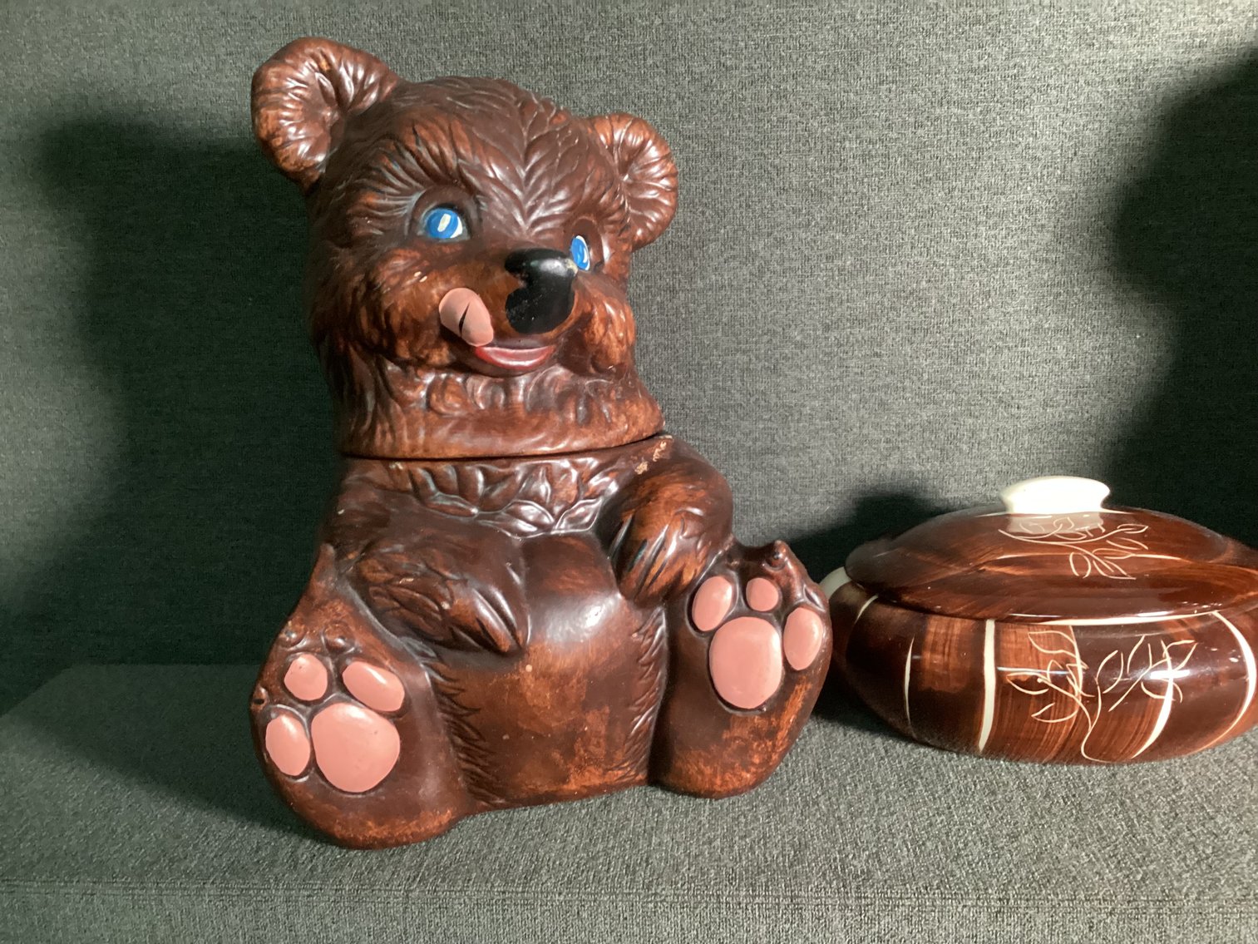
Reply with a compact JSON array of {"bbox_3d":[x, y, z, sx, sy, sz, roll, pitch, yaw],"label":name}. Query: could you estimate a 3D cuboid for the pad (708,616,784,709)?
[{"bbox_3d":[0.049,0.079,0.469,0.035,0.039,0.011,-9,3,-24],"label":"pad"}]

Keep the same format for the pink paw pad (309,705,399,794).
[{"bbox_3d":[-0.106,0.107,0.437,0.035,0.036,0.011,-4,2,-5],"label":"pink paw pad"}]

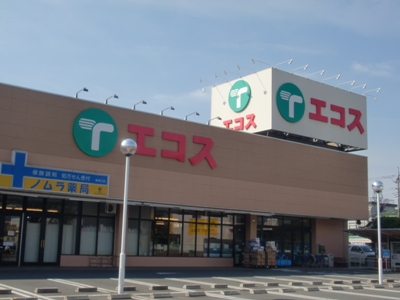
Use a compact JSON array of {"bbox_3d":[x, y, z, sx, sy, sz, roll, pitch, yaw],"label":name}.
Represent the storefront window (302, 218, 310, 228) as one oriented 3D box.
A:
[{"bbox_3d":[7.659,5.284,39.882,0.852,0.714,0.100,10,-13,-37],"label":"storefront window"}]

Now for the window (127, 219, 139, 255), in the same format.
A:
[{"bbox_3d":[-3.614,4.723,30.006,0.705,1.964,0.100,9,-12,-37],"label":"window"}]

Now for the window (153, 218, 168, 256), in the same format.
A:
[{"bbox_3d":[-2.198,5.039,31.649,0.916,1.979,0.100,9,-13,-37],"label":"window"}]

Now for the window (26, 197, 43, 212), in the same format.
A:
[{"bbox_3d":[-8.117,2.690,27.275,0.854,0.714,0.100,9,-13,-37],"label":"window"}]

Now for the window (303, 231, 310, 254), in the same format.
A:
[{"bbox_3d":[7.610,6.605,39.628,0.847,1.693,0.100,10,-13,-37],"label":"window"}]

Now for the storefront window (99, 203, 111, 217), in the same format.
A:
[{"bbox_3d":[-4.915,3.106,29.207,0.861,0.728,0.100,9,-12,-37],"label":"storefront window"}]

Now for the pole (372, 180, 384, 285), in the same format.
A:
[{"bbox_3d":[7.524,3.436,23.268,0.499,4.279,0.499,10,-13,-37],"label":"pole"}]

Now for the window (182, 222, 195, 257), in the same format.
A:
[{"bbox_3d":[-0.640,5.207,32.271,0.957,1.955,0.100,9,-12,-37],"label":"window"}]

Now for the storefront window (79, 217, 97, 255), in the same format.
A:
[{"bbox_3d":[-5.704,4.365,28.416,0.972,1.971,0.100,9,-12,-37],"label":"storefront window"}]

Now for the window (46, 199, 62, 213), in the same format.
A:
[{"bbox_3d":[-7.451,2.843,28.421,0.861,0.712,0.100,10,-13,-37],"label":"window"}]

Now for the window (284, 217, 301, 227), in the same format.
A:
[{"bbox_3d":[6.445,4.999,38.571,1.774,0.702,0.100,9,-13,-37],"label":"window"}]

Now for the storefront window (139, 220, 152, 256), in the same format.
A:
[{"bbox_3d":[-2.947,4.830,30.514,0.980,1.984,0.100,9,-12,-37],"label":"storefront window"}]

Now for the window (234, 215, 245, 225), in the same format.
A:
[{"bbox_3d":[2.567,4.512,36.011,0.868,0.645,0.100,10,-13,-37],"label":"window"}]

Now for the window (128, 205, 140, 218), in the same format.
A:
[{"bbox_3d":[-3.690,3.467,31.271,0.783,0.784,0.100,10,-13,-37],"label":"window"}]

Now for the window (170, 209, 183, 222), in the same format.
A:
[{"bbox_3d":[-1.373,3.734,31.898,0.954,0.759,0.100,9,-12,-37],"label":"window"}]

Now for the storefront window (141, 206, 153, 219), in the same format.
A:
[{"bbox_3d":[-2.972,3.540,31.261,0.872,0.708,0.100,9,-13,-37],"label":"storefront window"}]

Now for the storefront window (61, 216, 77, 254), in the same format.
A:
[{"bbox_3d":[-6.795,4.416,28.679,0.885,1.937,0.100,10,-13,-37],"label":"storefront window"}]

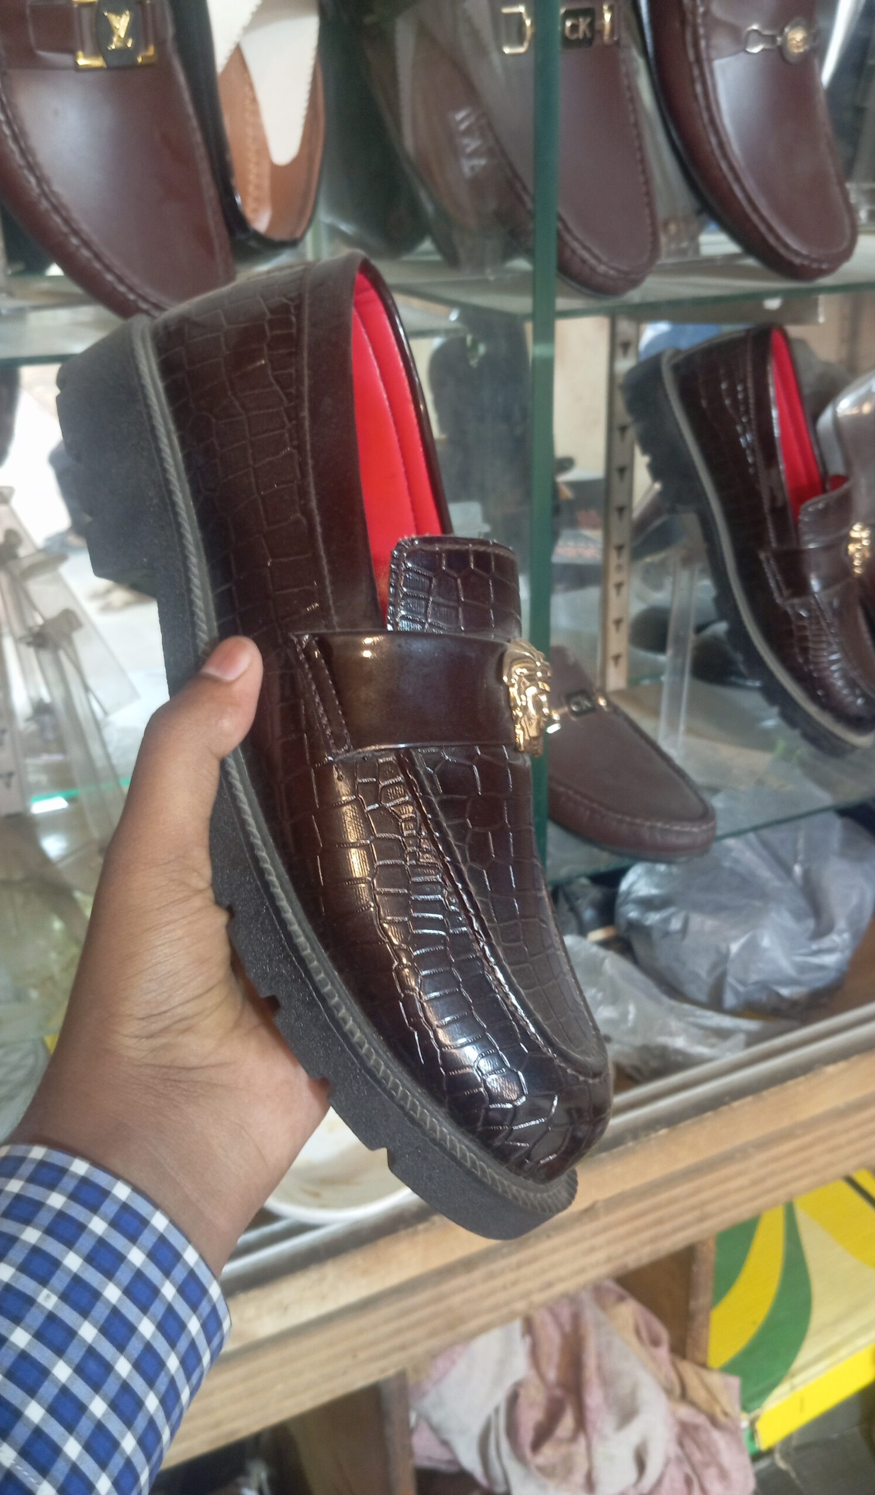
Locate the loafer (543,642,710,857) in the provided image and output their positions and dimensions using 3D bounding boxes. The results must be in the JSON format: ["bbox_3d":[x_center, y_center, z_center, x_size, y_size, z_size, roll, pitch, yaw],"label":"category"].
[{"bbox_3d":[0.067,-0.025,0.778,0.100,0.097,0.290,-20,40,-36],"label":"loafer"}]

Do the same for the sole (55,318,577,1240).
[{"bbox_3d":[-0.014,-0.013,0.360,0.108,0.300,0.106,-30,-15,13],"label":"sole"}]

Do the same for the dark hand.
[{"bbox_3d":[-0.075,0.059,0.346,0.095,0.175,0.100,17,-10,-27],"label":"dark hand"}]

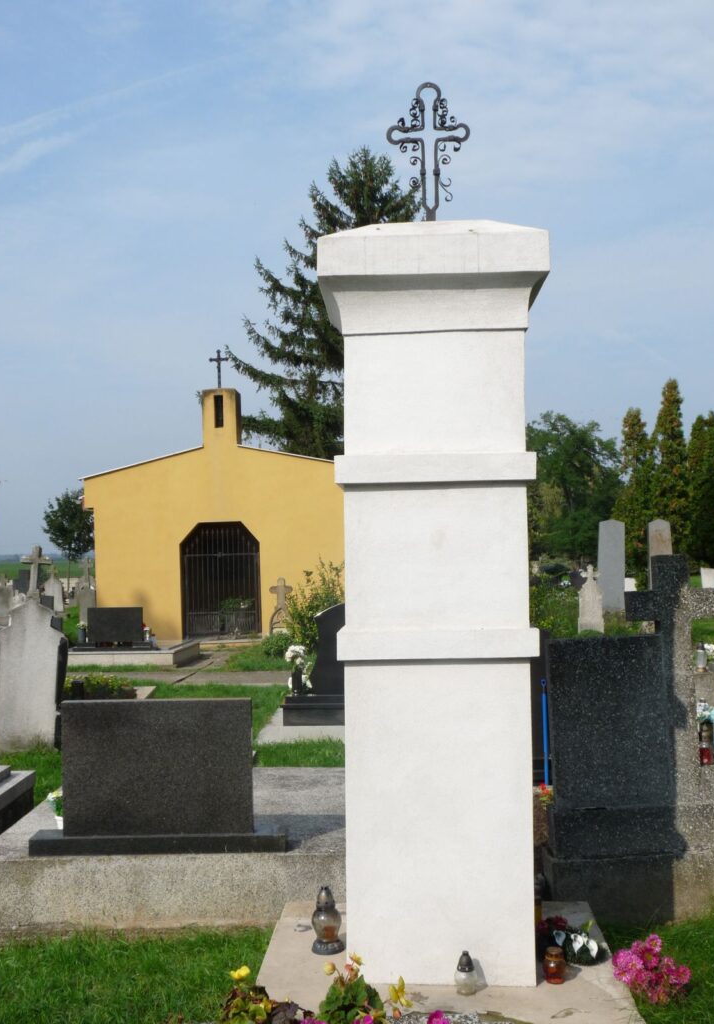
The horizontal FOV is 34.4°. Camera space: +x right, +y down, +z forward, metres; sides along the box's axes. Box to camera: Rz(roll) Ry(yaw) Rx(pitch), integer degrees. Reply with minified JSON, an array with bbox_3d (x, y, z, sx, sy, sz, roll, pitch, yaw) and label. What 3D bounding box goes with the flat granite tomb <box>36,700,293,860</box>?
[{"bbox_3d":[-0.903,1.221,5.367,1.150,0.670,0.240,-1,-2,2],"label":"flat granite tomb"}]

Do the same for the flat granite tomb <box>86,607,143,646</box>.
[{"bbox_3d":[-3.707,1.833,17.855,0.860,0.630,0.200,-1,-2,2],"label":"flat granite tomb"}]

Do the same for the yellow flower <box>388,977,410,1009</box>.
[{"bbox_3d":[0.128,1.478,3.550,0.068,0.095,0.060,-1,-2,0],"label":"yellow flower"}]

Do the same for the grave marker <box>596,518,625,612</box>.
[{"bbox_3d":[5.980,1.343,27.361,0.640,2.200,0.250,-1,-2,2],"label":"grave marker"}]

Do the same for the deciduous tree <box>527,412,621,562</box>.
[{"bbox_3d":[11.209,-0.933,62.145,6.600,8.800,6.600,-1,-2,2],"label":"deciduous tree"}]

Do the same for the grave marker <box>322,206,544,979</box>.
[{"bbox_3d":[0.299,0.310,4.429,0.810,2.730,0.780,-1,-2,3],"label":"grave marker"}]

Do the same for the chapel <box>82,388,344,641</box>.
[{"bbox_3d":[-2.312,0.230,23.493,4.870,4.560,6.300,-1,-2,2],"label":"chapel"}]

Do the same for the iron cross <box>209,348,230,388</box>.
[{"bbox_3d":[-2.646,-2.761,22.200,0.385,0.760,0.060,-1,-2,4],"label":"iron cross"}]

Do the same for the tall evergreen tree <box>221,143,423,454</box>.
[{"bbox_3d":[0.364,-3.619,32.210,7.600,12.700,7.600,-1,-2,2],"label":"tall evergreen tree"}]

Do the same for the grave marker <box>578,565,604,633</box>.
[{"bbox_3d":[4.309,1.608,21.200,0.490,1.280,0.220,-1,-2,3],"label":"grave marker"}]

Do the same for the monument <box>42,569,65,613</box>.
[{"bbox_3d":[-8.741,2.322,33.462,0.640,1.340,0.280,-1,-2,2],"label":"monument"}]

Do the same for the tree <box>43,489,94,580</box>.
[{"bbox_3d":[-12.021,1.295,47.924,2.300,4.500,2.300,-1,-2,2],"label":"tree"}]

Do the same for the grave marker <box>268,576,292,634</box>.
[{"bbox_3d":[-1.411,1.756,21.000,0.440,1.170,0.180,-1,-2,4],"label":"grave marker"}]

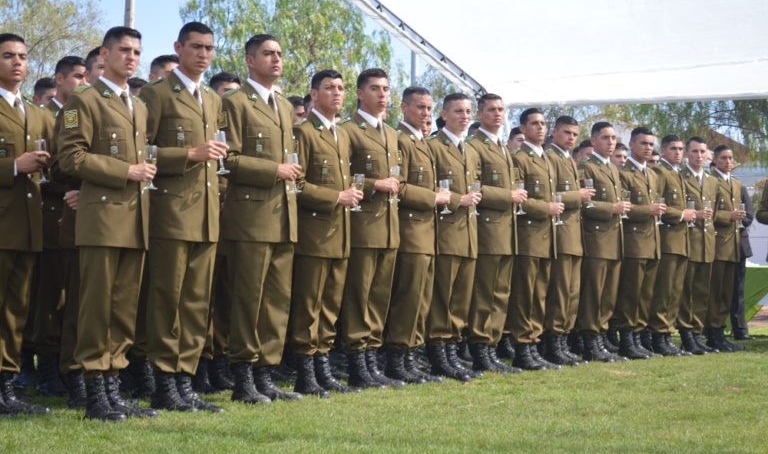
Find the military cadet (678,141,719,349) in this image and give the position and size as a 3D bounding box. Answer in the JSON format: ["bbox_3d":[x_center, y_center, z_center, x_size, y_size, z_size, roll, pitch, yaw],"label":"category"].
[{"bbox_3d":[2.611,0.145,14.480,0.500,1.782,0.380,1,-1,-29],"label":"military cadet"}]

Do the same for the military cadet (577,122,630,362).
[{"bbox_3d":[1.631,0.104,12.950,0.380,1.757,0.500,0,-2,35],"label":"military cadet"}]

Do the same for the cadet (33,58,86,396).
[{"bbox_3d":[-1.627,-0.010,8.950,0.380,1.737,0.500,0,-1,32],"label":"cadet"}]

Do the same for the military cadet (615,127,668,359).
[{"bbox_3d":[1.941,0.112,13.134,0.420,1.725,0.520,1,0,33],"label":"military cadet"}]

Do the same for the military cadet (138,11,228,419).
[{"bbox_3d":[-0.943,-0.053,8.503,0.420,1.887,0.520,1,0,34],"label":"military cadet"}]

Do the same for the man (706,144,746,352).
[{"bbox_3d":[2.941,0.174,15.000,0.380,1.764,0.500,-1,-2,44],"label":"man"}]

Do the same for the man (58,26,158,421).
[{"bbox_3d":[-1.226,-0.022,8.015,0.420,1.796,0.520,1,0,30],"label":"man"}]

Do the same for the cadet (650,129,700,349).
[{"bbox_3d":[2.264,0.132,13.634,0.420,1.697,0.520,1,0,32],"label":"cadet"}]

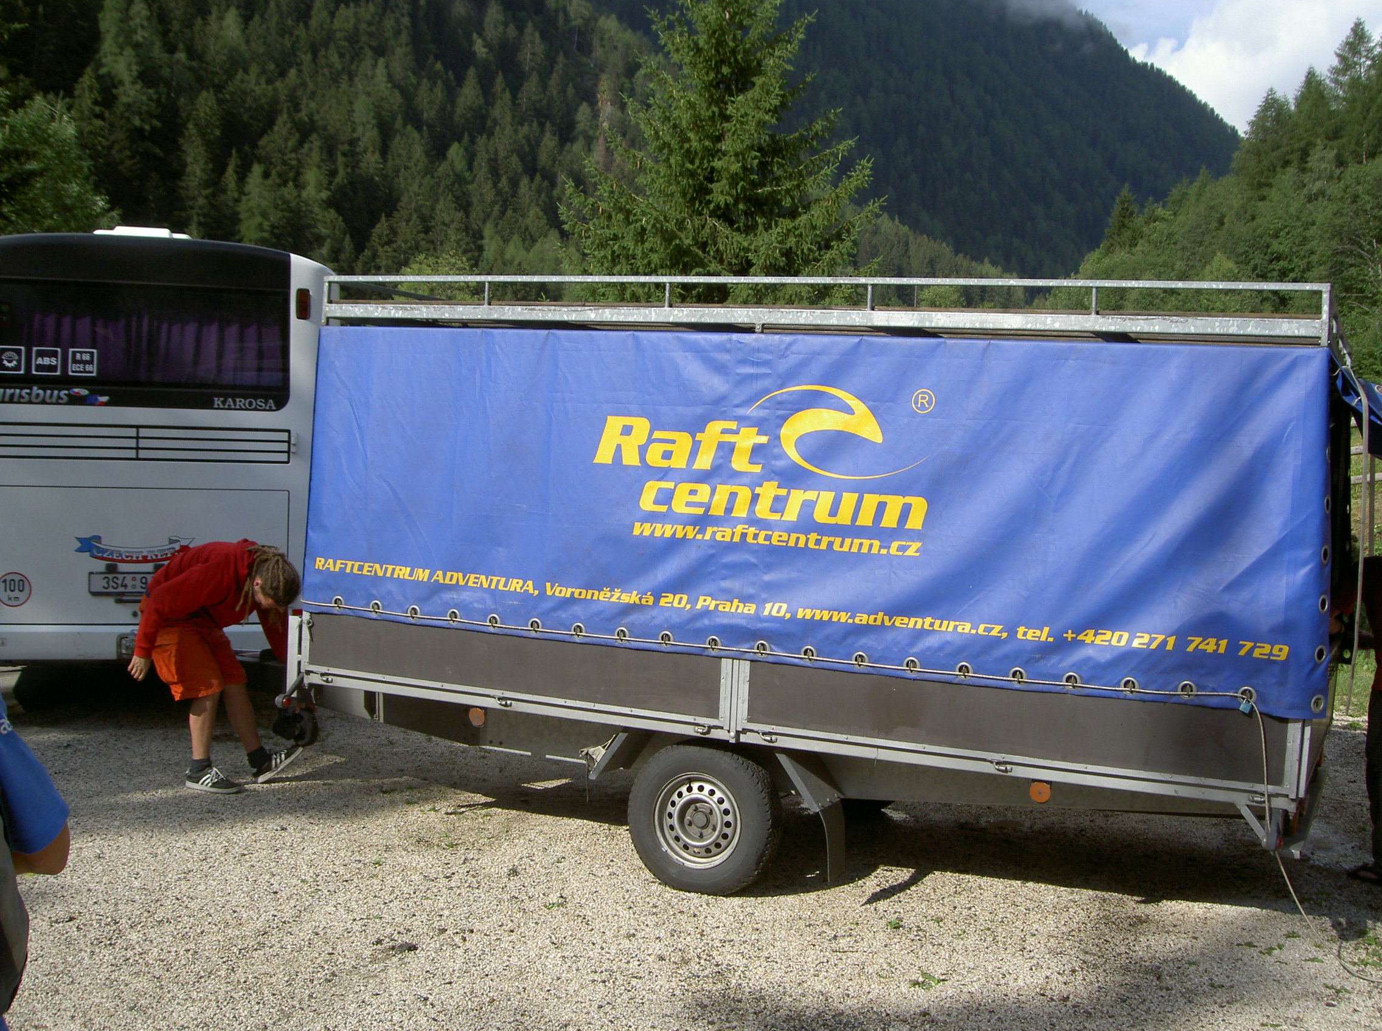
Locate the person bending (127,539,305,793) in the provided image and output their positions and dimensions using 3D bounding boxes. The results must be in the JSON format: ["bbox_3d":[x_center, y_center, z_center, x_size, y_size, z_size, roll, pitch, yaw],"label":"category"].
[{"bbox_3d":[-2.620,0.820,8.580,0.950,1.380,0.600,1,1,3],"label":"person bending"}]

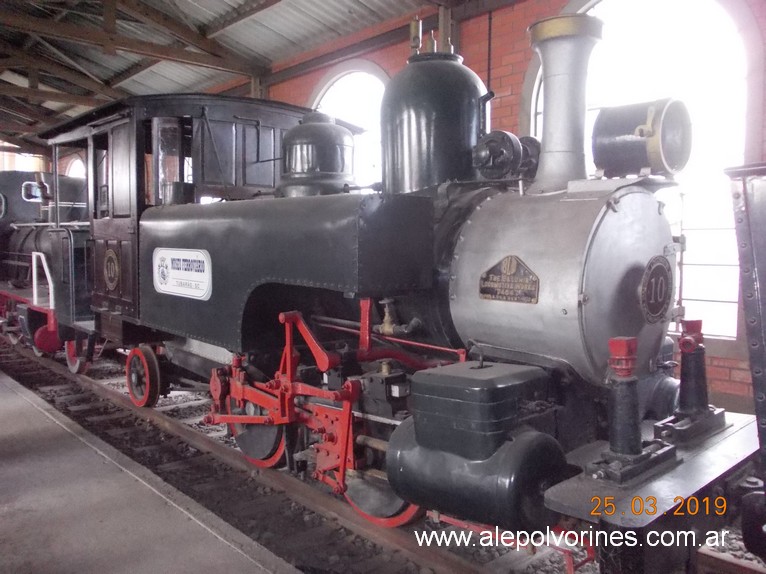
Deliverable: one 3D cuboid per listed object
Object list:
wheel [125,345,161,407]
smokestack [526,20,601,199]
[{"bbox_3d":[-2.557,0.955,6.582,0.120,0.650,0.650,-4,7,-44],"label":"wheel"},{"bbox_3d":[1.018,-0.989,3.520,0.415,0.940,0.415,-4,7,-44],"label":"smokestack"}]

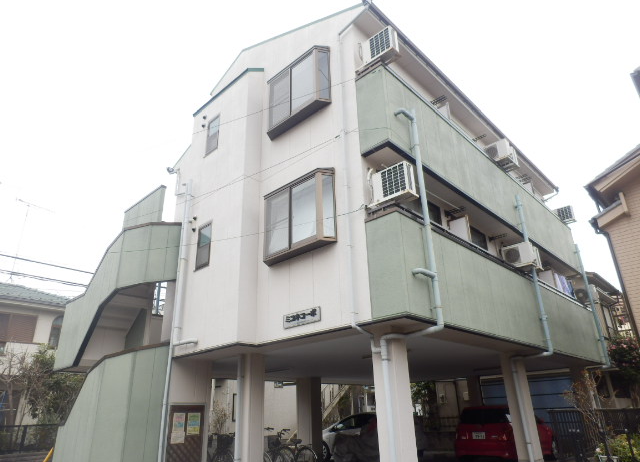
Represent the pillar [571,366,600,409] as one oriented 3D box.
[{"bbox_3d":[7.440,5.046,12.229,0.370,2.420,0.370,-22,-31,39],"label":"pillar"}]

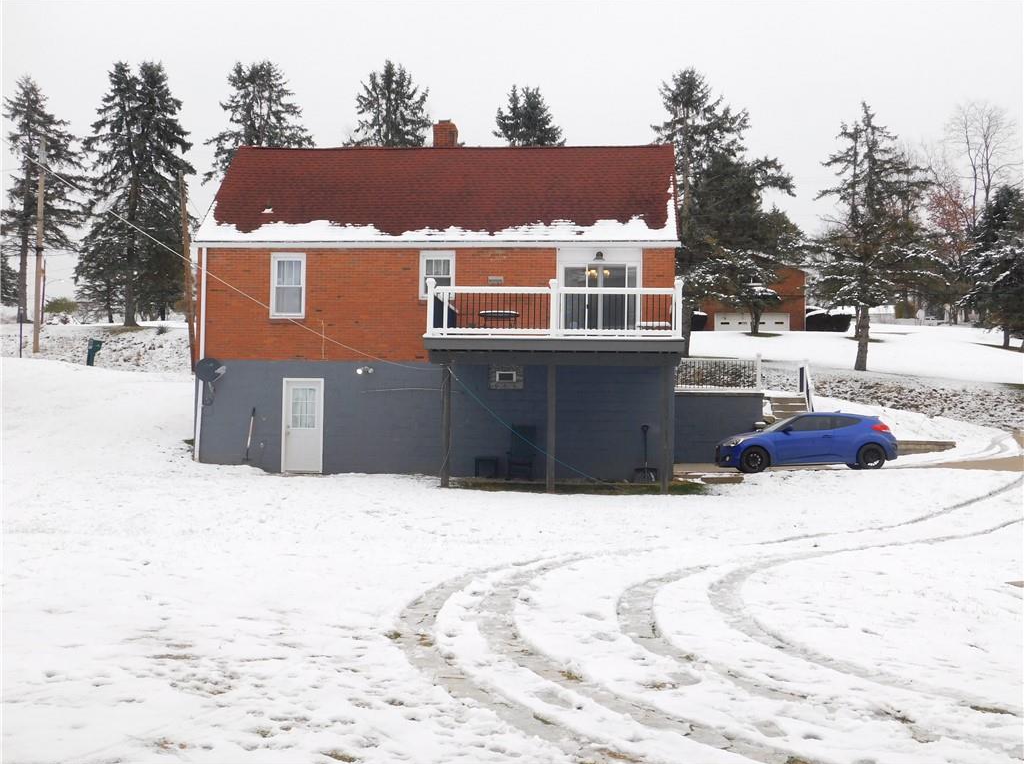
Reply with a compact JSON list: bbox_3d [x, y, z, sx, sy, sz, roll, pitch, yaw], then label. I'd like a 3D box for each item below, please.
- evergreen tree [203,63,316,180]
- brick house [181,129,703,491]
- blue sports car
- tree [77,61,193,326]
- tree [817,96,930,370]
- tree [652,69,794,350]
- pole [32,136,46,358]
[{"bbox_3d":[-10.717,-7.879,56.307,5.200,11.610,5.200,1,-3,4],"label":"evergreen tree"},{"bbox_3d":[-1.518,-2.089,31.060,10.700,8.930,9.050,1,-3,4],"label":"brick house"},{"bbox_3d":[6.876,1.395,31.367,4.220,1.400,1.790,1,-3,2],"label":"blue sports car"},{"bbox_3d":[-16.691,-8.360,58.814,5.200,11.860,5.200,1,-3,4],"label":"tree"},{"bbox_3d":[12.463,-5.137,46.731,4.300,9.490,4.300,1,-3,4],"label":"tree"},{"bbox_3d":[7.488,-6.335,49.214,5.200,10.680,5.200,1,-3,4],"label":"tree"},{"bbox_3d":[-19.589,-5.727,55.239,0.300,9.030,0.300,1,-3,4],"label":"pole"}]

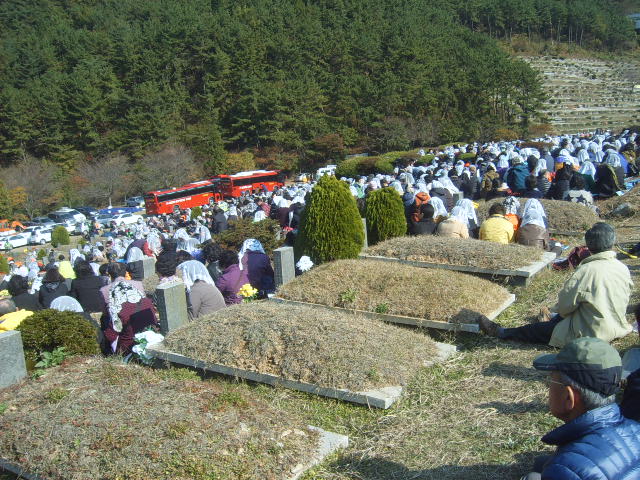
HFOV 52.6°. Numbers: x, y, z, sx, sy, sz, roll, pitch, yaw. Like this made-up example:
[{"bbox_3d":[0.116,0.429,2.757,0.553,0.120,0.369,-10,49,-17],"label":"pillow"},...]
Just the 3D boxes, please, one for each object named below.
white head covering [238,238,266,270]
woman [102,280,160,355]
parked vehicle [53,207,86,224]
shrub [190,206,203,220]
[{"bbox_3d":[-0.730,0.157,7.000,0.230,0.310,0.280,-12,13,-39],"label":"white head covering"},{"bbox_3d":[-1.581,0.638,5.400,0.440,0.600,0.580,-5,12,-14],"label":"woman"},{"bbox_3d":[-36.534,-3.632,94.000,4.700,1.900,1.850,1,12,15],"label":"parked vehicle"},{"bbox_3d":[-6.298,-1.300,33.000,0.620,0.850,0.620,-4,14,-11],"label":"shrub"}]

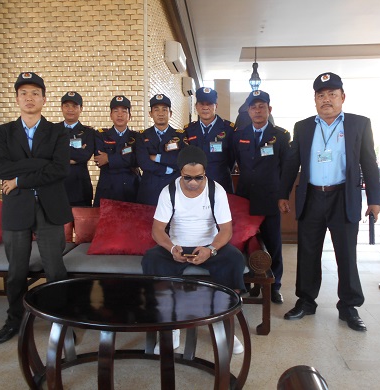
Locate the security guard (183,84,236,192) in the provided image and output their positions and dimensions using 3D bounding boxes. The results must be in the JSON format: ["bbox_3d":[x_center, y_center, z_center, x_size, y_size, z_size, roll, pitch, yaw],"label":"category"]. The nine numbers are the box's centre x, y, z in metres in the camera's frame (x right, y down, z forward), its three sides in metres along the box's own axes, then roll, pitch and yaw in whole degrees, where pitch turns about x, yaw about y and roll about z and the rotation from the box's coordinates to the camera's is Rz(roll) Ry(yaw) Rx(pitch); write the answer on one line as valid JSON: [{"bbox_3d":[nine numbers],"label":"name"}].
[{"bbox_3d":[0.165,-0.021,3.309,0.470,1.753,0.300,0,5,2],"label":"security guard"}]

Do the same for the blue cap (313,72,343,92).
[{"bbox_3d":[0.926,-0.764,2.649,0.185,0.135,0.260,2,5,24],"label":"blue cap"}]

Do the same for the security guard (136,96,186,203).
[{"bbox_3d":[-0.246,0.004,3.310,0.470,1.690,0.340,0,4,-2],"label":"security guard"}]

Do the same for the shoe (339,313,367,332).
[{"bbox_3d":[1.125,0.851,2.711,0.100,0.105,0.280,0,4,-8],"label":"shoe"}]

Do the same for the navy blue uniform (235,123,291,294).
[{"bbox_3d":[0.605,0.094,3.238,0.500,1.369,0.300,1,5,13],"label":"navy blue uniform"}]

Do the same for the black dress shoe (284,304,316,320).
[{"bbox_3d":[0.816,0.844,2.883,0.270,0.100,0.100,-2,5,-22],"label":"black dress shoe"}]

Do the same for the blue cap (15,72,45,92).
[{"bbox_3d":[-0.962,-0.694,2.355,0.185,0.120,0.260,-1,4,-15],"label":"blue cap"}]

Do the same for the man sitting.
[{"bbox_3d":[0.023,0.292,2.602,0.660,1.240,0.740,0,5,2],"label":"man sitting"}]

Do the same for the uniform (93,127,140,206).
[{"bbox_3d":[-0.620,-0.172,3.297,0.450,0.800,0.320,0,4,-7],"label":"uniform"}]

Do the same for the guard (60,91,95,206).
[{"bbox_3d":[-1.017,-0.021,3.380,0.460,1.733,0.320,0,5,-8],"label":"guard"}]

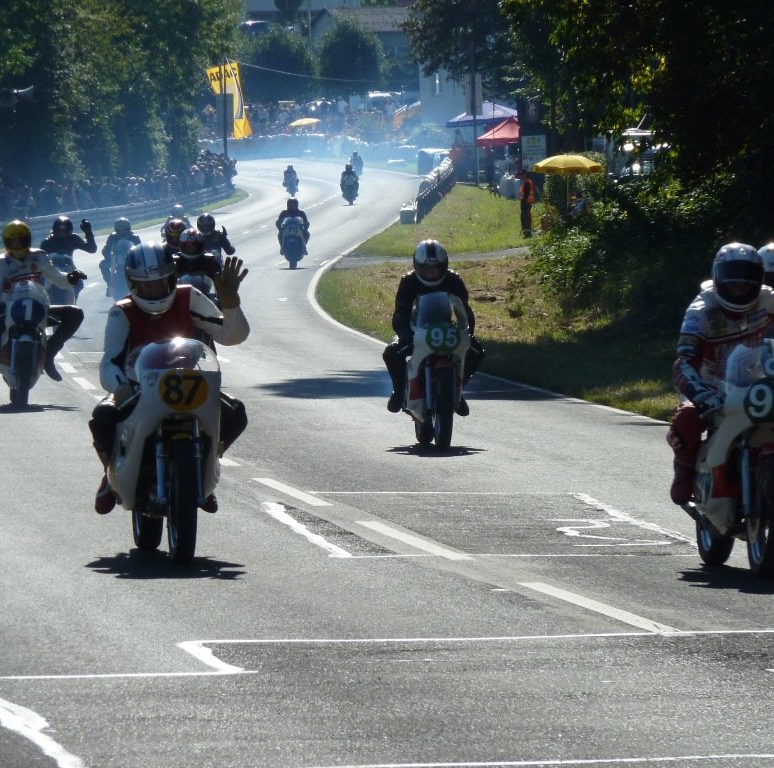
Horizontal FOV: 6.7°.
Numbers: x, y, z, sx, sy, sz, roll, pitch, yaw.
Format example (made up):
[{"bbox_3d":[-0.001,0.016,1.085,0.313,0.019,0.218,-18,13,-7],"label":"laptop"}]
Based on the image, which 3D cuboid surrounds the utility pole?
[{"bbox_3d":[3.485,-10.930,266.000,0.220,6.100,0.220,-2,2,0],"label":"utility pole"}]

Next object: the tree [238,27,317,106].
[{"bbox_3d":[-6.992,-20.146,425.000,5.100,5.400,5.100,0,2,0],"label":"tree"}]

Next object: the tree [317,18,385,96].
[{"bbox_3d":[-2.331,-20.593,425.000,4.500,5.800,4.500,0,2,0],"label":"tree"}]

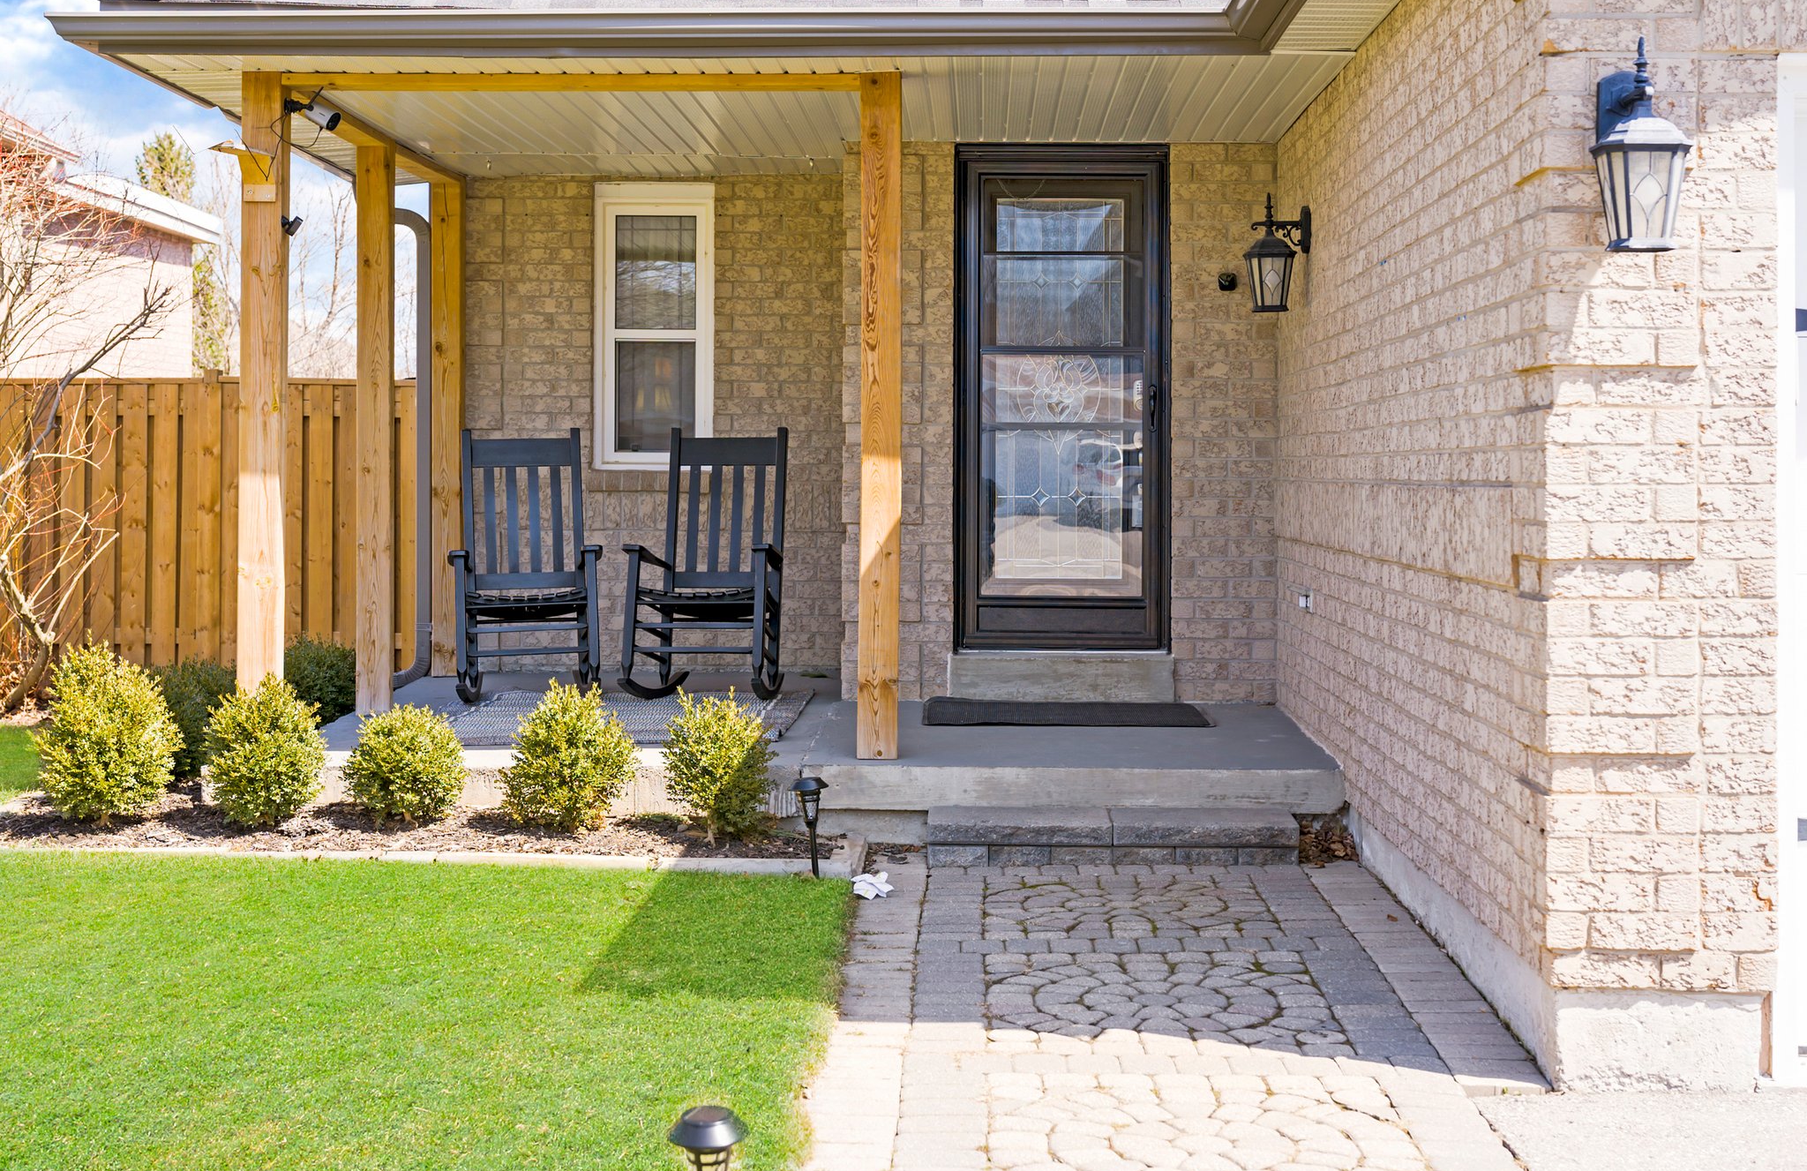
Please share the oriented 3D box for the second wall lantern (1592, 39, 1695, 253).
[{"bbox_3d":[1.527,-0.910,4.780,0.205,0.440,0.275,0,2,2],"label":"second wall lantern"}]

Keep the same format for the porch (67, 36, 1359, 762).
[{"bbox_3d":[-0.547,-0.621,9.000,4.150,2.500,3.050,0,2,2],"label":"porch"}]

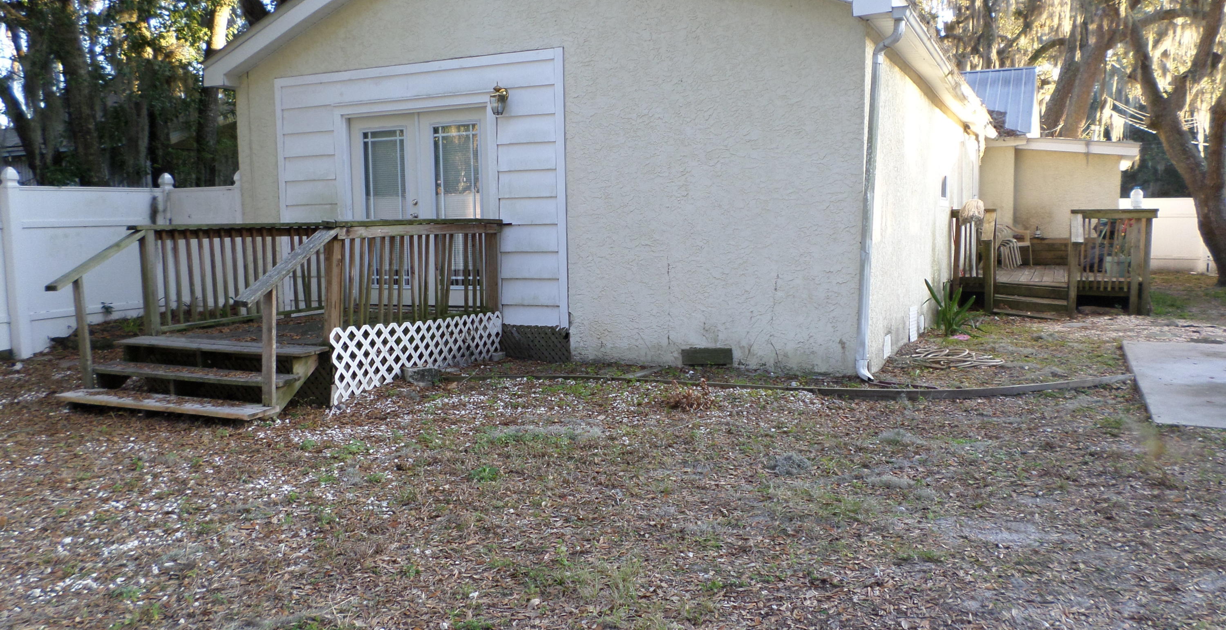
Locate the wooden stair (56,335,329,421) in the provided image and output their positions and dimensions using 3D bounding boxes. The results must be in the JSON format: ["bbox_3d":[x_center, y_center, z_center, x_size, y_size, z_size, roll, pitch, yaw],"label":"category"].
[{"bbox_3d":[-3.271,0.474,6.943,2.080,0.440,0.840,2,7,26],"label":"wooden stair"}]

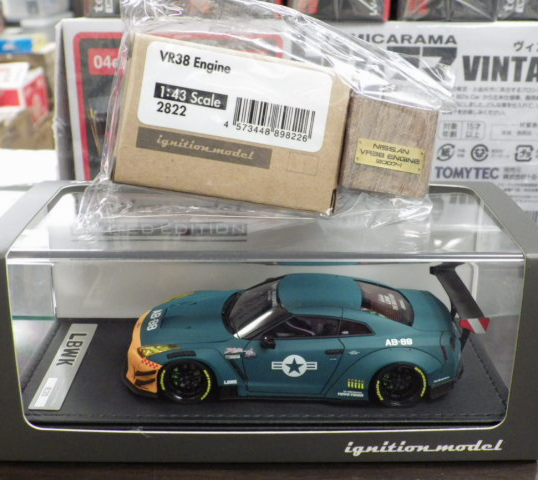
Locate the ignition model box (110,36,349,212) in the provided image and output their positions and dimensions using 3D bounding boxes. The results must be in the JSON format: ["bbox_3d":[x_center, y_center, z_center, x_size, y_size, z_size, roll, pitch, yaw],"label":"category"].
[{"bbox_3d":[-0.013,-0.035,0.244,0.066,0.043,0.036,8,2,-12],"label":"ignition model box"}]

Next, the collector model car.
[{"bbox_3d":[0.009,0.027,0.244,0.111,0.032,0.046,0,19,1],"label":"collector model car"}]

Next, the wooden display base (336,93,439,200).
[{"bbox_3d":[0.037,-0.030,0.249,0.030,0.028,0.014,8,2,-12],"label":"wooden display base"}]

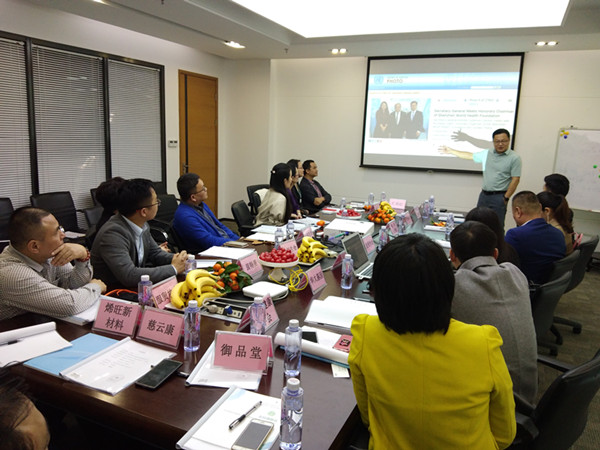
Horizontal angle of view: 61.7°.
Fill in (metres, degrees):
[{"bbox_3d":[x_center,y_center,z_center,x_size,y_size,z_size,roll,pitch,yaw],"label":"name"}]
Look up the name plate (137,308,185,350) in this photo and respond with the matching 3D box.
[{"bbox_3d":[-0.512,0.378,1.893,0.193,0.120,0.080,7,11,26],"label":"name plate"}]

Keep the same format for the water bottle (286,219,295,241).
[{"bbox_3d":[-0.067,0.059,3.586,0.056,0.180,0.056,2,10,0],"label":"water bottle"}]

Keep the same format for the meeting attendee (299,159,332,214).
[{"bbox_3d":[0.251,-0.108,5.815,0.700,1.220,0.520,7,11,23],"label":"meeting attendee"}]

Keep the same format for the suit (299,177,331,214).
[{"bbox_3d":[0.134,-0.233,5.801,0.400,0.620,0.500,6,11,22],"label":"suit"}]

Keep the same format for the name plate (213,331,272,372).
[{"bbox_3d":[-0.190,0.421,1.688,0.193,0.120,0.080,4,10,11],"label":"name plate"}]

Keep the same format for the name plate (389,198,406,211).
[{"bbox_3d":[1.119,-0.236,5.727,0.184,0.110,0.087,6,11,22],"label":"name plate"}]

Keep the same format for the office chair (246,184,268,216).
[{"bbox_3d":[-0.182,0.084,5.439,0.580,0.980,0.580,6,11,22],"label":"office chair"}]

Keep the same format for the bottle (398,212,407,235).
[{"bbox_3d":[0.819,-0.006,4.024,0.055,0.177,0.055,7,11,23],"label":"bottle"}]

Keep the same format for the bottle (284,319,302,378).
[{"bbox_3d":[-0.020,0.387,1.599,0.055,0.177,0.055,2,10,0],"label":"bottle"}]

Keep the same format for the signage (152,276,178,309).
[{"bbox_3d":[-0.622,0.310,2.307,0.087,0.110,0.184,6,11,22],"label":"signage"}]

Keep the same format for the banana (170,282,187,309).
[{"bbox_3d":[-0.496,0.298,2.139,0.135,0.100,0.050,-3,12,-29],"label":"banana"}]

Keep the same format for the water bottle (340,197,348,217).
[{"bbox_3d":[0.432,-0.173,4.979,0.056,0.180,0.056,2,10,0],"label":"water bottle"}]

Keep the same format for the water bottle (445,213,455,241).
[{"bbox_3d":[1.223,-0.005,4.100,0.055,0.177,0.055,7,11,23],"label":"water bottle"}]

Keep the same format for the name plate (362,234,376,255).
[{"bbox_3d":[0.454,0.122,3.412,0.085,0.107,0.200,7,11,23],"label":"name plate"}]

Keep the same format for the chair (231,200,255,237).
[{"bbox_3d":[-0.327,0.250,4.614,0.600,0.920,0.600,4,10,12],"label":"chair"}]

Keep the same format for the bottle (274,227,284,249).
[{"bbox_3d":[-0.133,0.115,3.261,0.056,0.180,0.056,2,10,0],"label":"bottle"}]

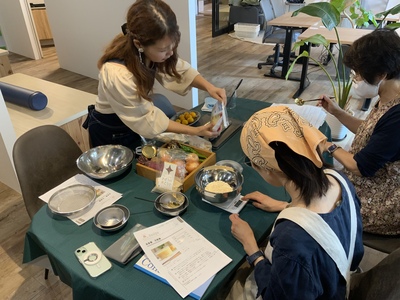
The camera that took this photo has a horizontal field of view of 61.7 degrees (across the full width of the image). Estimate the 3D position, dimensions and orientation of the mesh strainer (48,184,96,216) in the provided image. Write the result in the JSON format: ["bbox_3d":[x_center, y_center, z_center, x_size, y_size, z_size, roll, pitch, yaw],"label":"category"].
[{"bbox_3d":[-0.514,0.210,1.370,0.187,0.040,0.187,-2,31,0],"label":"mesh strainer"}]

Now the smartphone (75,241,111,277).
[{"bbox_3d":[-0.360,0.368,1.130,0.074,0.010,0.150,-25,38,-33],"label":"smartphone"}]

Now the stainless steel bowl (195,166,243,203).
[{"bbox_3d":[0.077,0.147,1.370,0.199,0.082,0.199,-2,31,0],"label":"stainless steel bowl"}]

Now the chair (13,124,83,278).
[{"bbox_3d":[-0.606,0.303,1.792,0.530,0.850,0.460,14,34,24],"label":"chair"}]

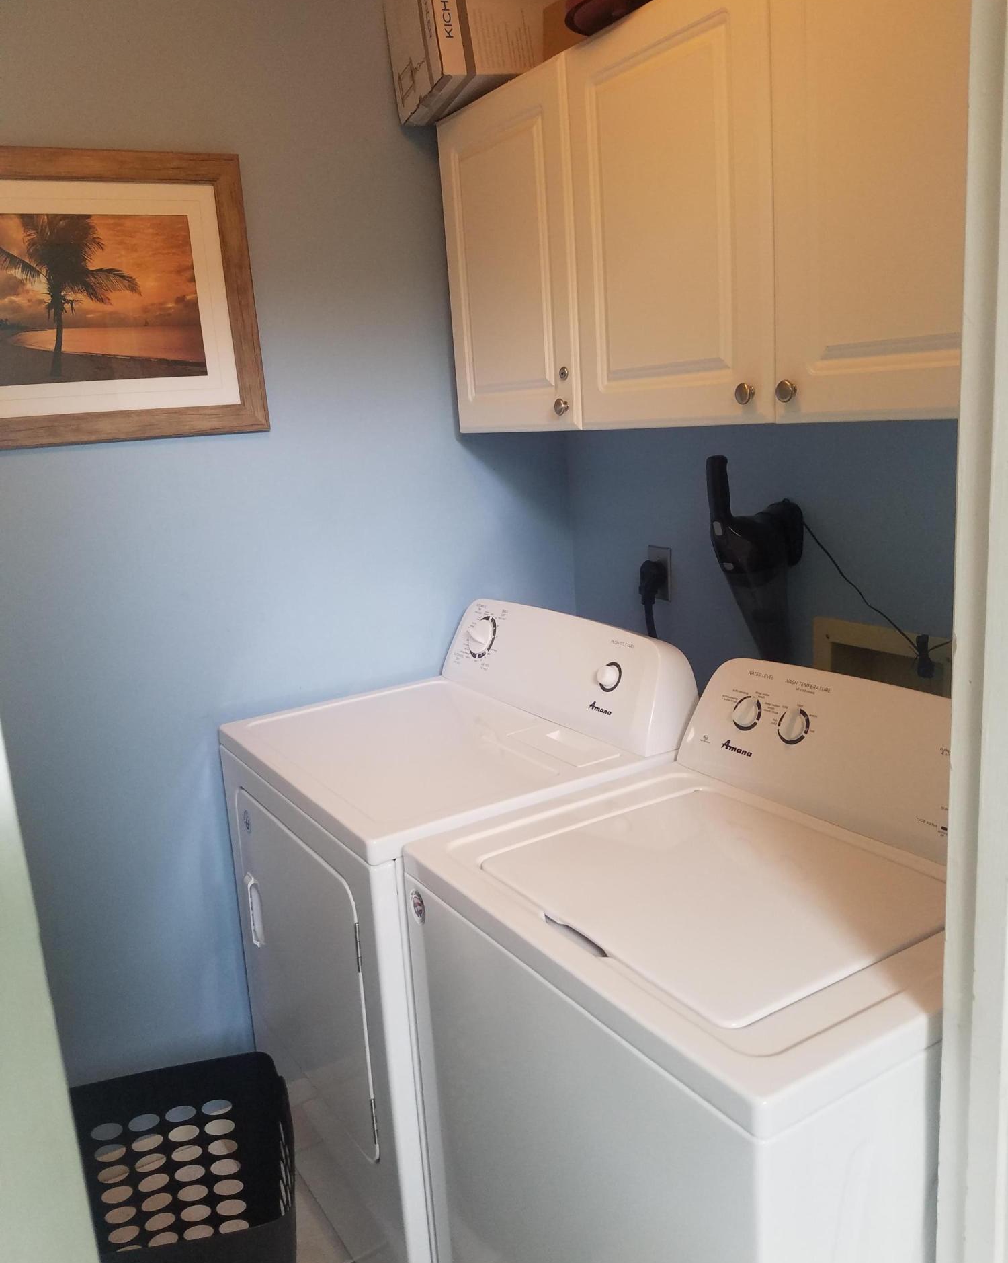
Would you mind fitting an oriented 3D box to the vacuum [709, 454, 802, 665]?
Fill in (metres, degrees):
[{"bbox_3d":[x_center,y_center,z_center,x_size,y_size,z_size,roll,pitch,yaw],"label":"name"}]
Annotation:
[{"bbox_3d":[0.468,-0.108,1.901,0.184,0.435,0.110,-11,14,-31],"label":"vacuum"}]

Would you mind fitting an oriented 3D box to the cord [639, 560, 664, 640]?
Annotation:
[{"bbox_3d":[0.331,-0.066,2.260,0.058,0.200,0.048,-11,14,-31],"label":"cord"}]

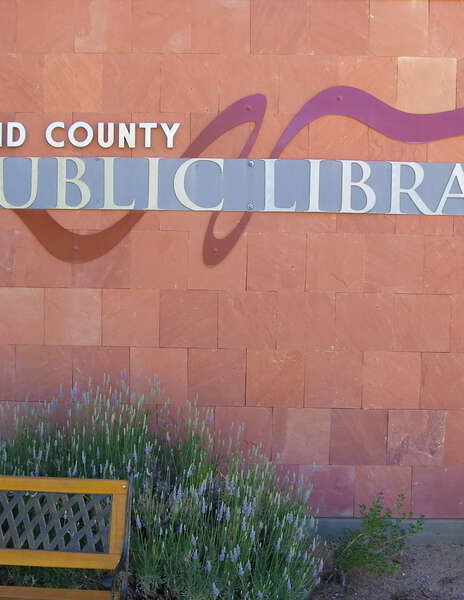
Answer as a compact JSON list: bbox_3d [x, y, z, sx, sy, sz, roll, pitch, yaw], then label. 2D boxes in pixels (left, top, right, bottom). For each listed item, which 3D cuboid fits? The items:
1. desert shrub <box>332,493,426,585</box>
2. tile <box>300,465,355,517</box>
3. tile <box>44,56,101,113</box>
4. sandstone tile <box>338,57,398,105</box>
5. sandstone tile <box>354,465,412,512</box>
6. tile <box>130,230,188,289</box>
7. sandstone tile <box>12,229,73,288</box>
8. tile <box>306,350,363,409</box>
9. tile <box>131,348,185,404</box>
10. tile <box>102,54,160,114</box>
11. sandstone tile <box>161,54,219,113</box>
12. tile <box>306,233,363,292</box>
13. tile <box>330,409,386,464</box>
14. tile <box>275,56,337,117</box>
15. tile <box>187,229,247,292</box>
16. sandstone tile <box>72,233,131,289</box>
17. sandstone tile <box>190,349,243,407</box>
[{"bbox_3d":[0.727,1.163,3.458,0.468,0.413,0.420,1,4,1],"label":"desert shrub"},{"bbox_3d":[0.506,1.025,3.729,0.305,0.292,0.030,1,3,0],"label":"tile"},{"bbox_3d":[-0.829,-1.129,3.619,0.305,0.305,0.030,1,3,0],"label":"tile"},{"bbox_3d":[0.700,-1.098,3.570,0.304,0.304,0.030,1,4,1],"label":"sandstone tile"},{"bbox_3d":[0.806,1.018,3.699,0.305,0.294,0.025,1,4,1],"label":"sandstone tile"},{"bbox_3d":[-0.382,-0.214,3.667,0.305,0.305,0.030,1,3,0],"label":"tile"},{"bbox_3d":[-0.993,-0.218,3.663,0.305,0.305,0.030,1,4,1],"label":"sandstone tile"},{"bbox_3d":[0.539,0.421,3.694,0.305,0.305,0.030,1,3,0],"label":"tile"},{"bbox_3d":[-0.390,0.399,3.692,0.305,0.305,0.030,1,4,1],"label":"tile"},{"bbox_3d":[-0.521,-1.125,3.616,0.305,0.305,0.030,1,3,0],"label":"tile"},{"bbox_3d":[-0.212,-1.118,3.583,0.305,0.305,0.025,1,4,1],"label":"sandstone tile"},{"bbox_3d":[0.542,-0.195,3.659,0.305,0.305,0.030,1,3,0],"label":"tile"},{"bbox_3d":[0.673,0.725,3.701,0.304,0.304,0.030,1,4,1],"label":"tile"},{"bbox_3d":[0.397,-1.103,3.574,0.305,0.305,0.025,1,4,1],"label":"tile"},{"bbox_3d":[-0.081,-0.208,3.646,0.304,0.304,0.030,1,4,1],"label":"tile"},{"bbox_3d":[-0.683,-0.213,3.647,0.305,0.305,0.025,1,4,1],"label":"sandstone tile"},{"bbox_3d":[-0.082,0.410,3.691,0.304,0.304,0.030,1,4,1],"label":"sandstone tile"}]

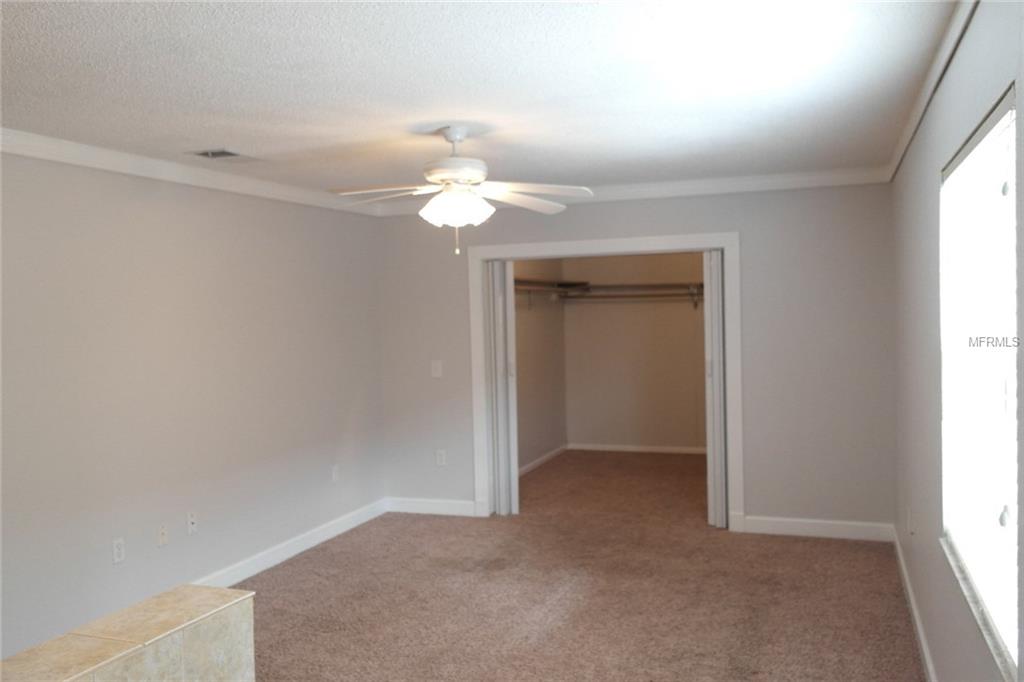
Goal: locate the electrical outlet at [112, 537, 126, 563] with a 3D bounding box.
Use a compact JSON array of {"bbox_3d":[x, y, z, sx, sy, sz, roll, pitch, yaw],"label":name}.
[{"bbox_3d":[-2.009,1.073,4.367,0.010,0.120,0.077,-1,2,21],"label":"electrical outlet"}]

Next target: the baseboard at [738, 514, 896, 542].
[{"bbox_3d":[2.111,1.295,5.875,0.968,0.110,0.016,-1,2,21],"label":"baseboard"}]

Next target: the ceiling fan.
[{"bbox_3d":[-0.250,-0.700,3.935,1.270,0.570,1.270,-1,2,21],"label":"ceiling fan"}]

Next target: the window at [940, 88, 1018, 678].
[{"bbox_3d":[1.311,0.086,2.371,0.090,1.291,1.312,-1,2,21],"label":"window"}]

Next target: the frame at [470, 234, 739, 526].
[{"bbox_3d":[0.670,0.311,6.379,2.061,2.112,0.130,-1,2,21],"label":"frame"}]

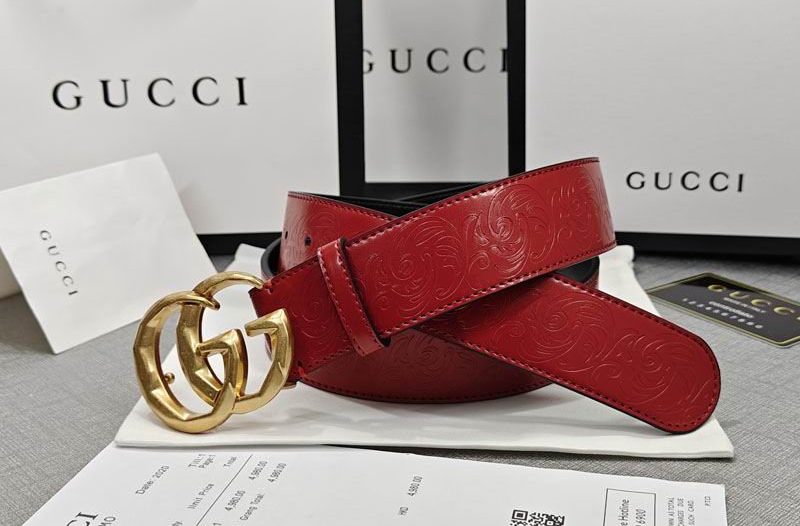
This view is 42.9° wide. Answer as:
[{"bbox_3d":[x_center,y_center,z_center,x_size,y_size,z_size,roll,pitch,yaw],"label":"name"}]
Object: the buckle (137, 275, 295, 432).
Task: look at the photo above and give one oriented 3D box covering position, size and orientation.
[{"bbox_3d":[-0.072,0.035,0.392,0.070,0.056,0.015,-22,-3,22],"label":"buckle"}]

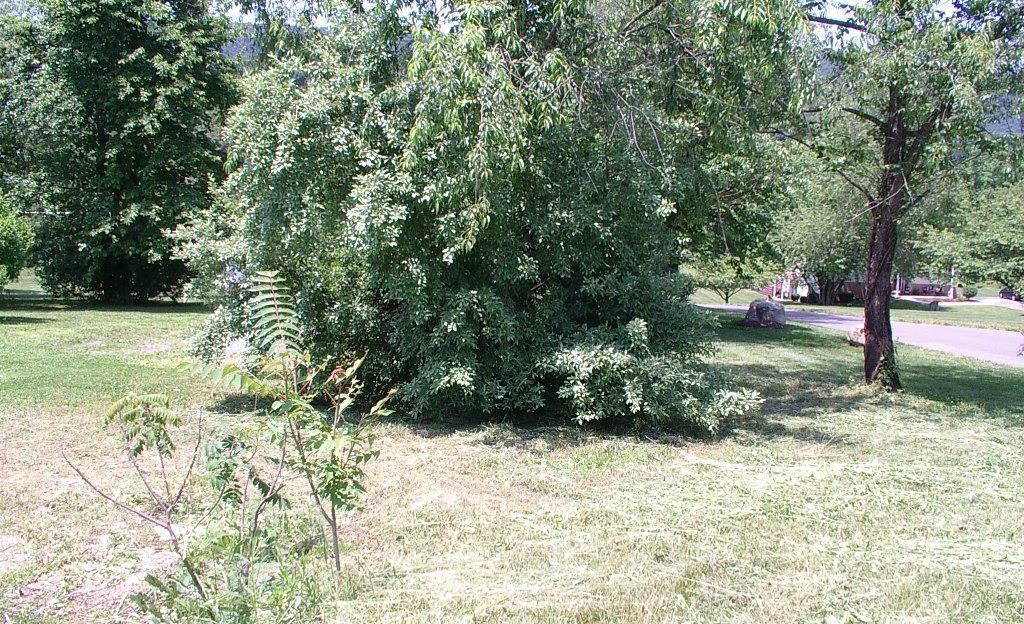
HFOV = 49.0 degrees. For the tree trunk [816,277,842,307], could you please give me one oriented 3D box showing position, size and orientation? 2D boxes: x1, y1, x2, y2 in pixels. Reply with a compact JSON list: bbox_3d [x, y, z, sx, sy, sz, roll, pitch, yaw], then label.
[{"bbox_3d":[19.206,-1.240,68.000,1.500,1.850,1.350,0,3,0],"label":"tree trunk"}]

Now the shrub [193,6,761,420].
[{"bbox_3d":[-0.470,-1.050,11.900,6.000,4.200,4.300,0,3,0],"label":"shrub"}]

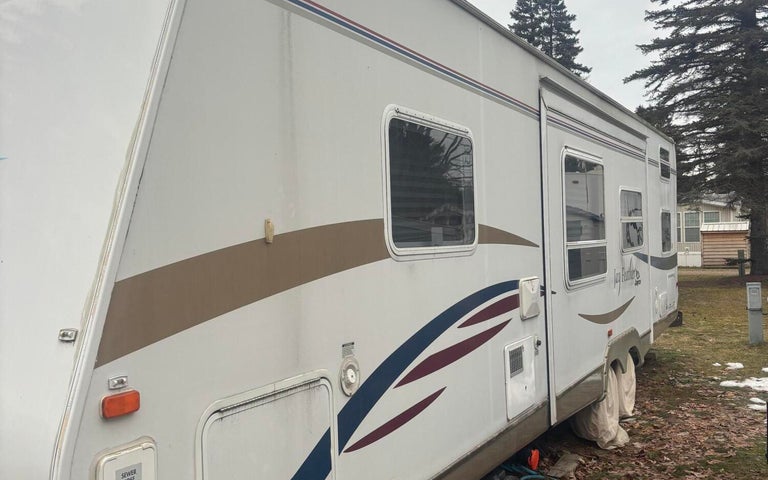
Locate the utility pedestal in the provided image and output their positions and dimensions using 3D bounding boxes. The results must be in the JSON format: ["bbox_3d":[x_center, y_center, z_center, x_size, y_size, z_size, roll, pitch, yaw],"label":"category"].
[{"bbox_3d":[5.717,1.127,11.865,0.220,0.930,0.200,-2,0,18],"label":"utility pedestal"}]

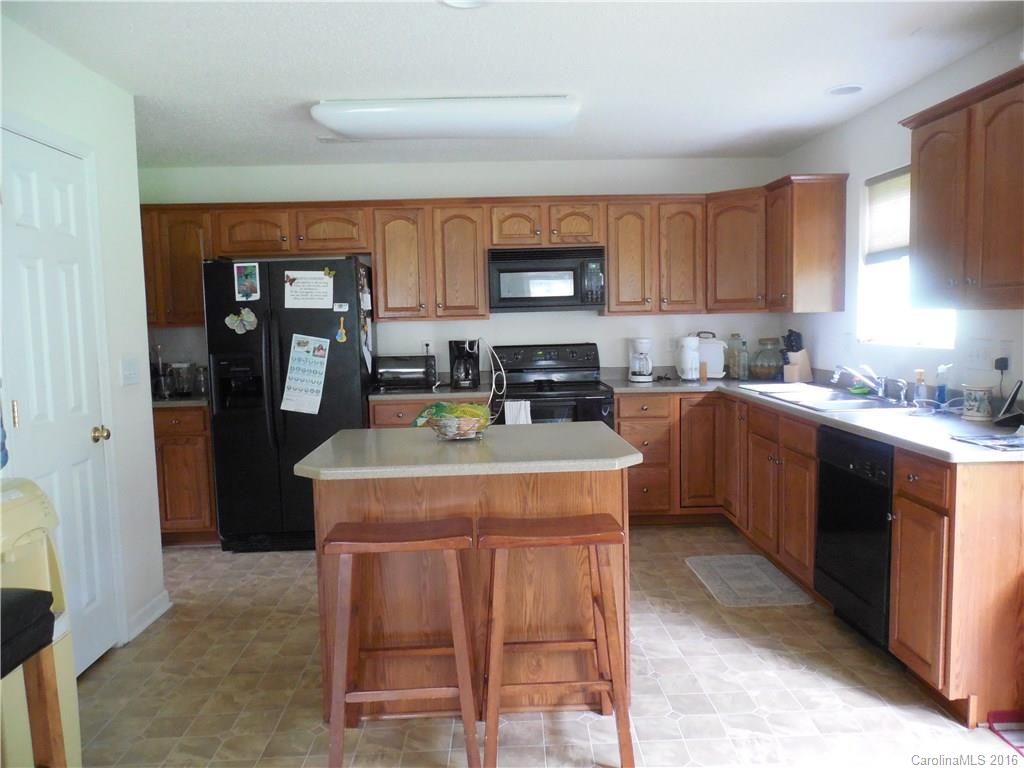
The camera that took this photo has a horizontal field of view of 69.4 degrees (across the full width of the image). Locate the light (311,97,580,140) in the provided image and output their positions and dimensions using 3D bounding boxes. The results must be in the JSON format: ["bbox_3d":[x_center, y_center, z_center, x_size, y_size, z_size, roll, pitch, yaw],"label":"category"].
[{"bbox_3d":[-0.330,-1.381,3.854,1.310,0.110,0.420,-1,5,-1],"label":"light"}]

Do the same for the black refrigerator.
[{"bbox_3d":[-1.340,0.108,4.717,0.880,1.755,0.740,-2,5,-2],"label":"black refrigerator"}]

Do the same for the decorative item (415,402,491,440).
[{"bbox_3d":[-0.228,0.144,2.897,0.280,0.124,0.240,-1,5,-1],"label":"decorative item"}]

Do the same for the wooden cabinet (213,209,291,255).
[{"bbox_3d":[-1.713,-1.003,4.997,0.505,0.290,0.325,-1,5,-1],"label":"wooden cabinet"}]

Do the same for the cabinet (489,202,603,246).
[{"bbox_3d":[0.220,-1.068,5.035,0.761,0.300,0.325,-1,5,-1],"label":"cabinet"}]

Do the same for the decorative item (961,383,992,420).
[{"bbox_3d":[1.914,0.080,3.069,0.125,0.134,0.125,-2,5,-2],"label":"decorative item"}]

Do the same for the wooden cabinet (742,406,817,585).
[{"bbox_3d":[1.650,0.518,3.843,0.613,0.800,0.930,-2,5,-2],"label":"wooden cabinet"}]

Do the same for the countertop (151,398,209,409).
[{"bbox_3d":[-2.066,0.097,4.772,0.425,0.042,0.635,-2,5,-2],"label":"countertop"}]

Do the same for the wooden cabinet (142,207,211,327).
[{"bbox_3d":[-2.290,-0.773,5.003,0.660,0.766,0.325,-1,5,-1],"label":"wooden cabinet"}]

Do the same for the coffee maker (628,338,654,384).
[{"bbox_3d":[0.878,-0.164,5.021,0.165,0.294,0.220,-1,6,4],"label":"coffee maker"}]

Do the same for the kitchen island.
[{"bbox_3d":[-0.153,0.677,2.971,1.210,0.898,0.865,-2,5,-2],"label":"kitchen island"}]

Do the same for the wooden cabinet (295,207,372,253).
[{"bbox_3d":[-1.166,-1.013,4.913,0.505,0.310,0.325,-2,5,-2],"label":"wooden cabinet"}]

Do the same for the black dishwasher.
[{"bbox_3d":[1.692,0.624,3.082,0.598,0.830,0.606,-2,5,-2],"label":"black dishwasher"}]

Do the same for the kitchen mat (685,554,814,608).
[{"bbox_3d":[1.209,1.016,3.843,0.421,0.013,0.727,-2,5,-2],"label":"kitchen mat"}]

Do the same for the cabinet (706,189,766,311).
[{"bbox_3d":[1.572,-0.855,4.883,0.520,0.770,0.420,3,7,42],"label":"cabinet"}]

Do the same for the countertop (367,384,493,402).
[{"bbox_3d":[-0.516,0.068,4.883,0.760,0.040,0.638,-2,5,-2],"label":"countertop"}]

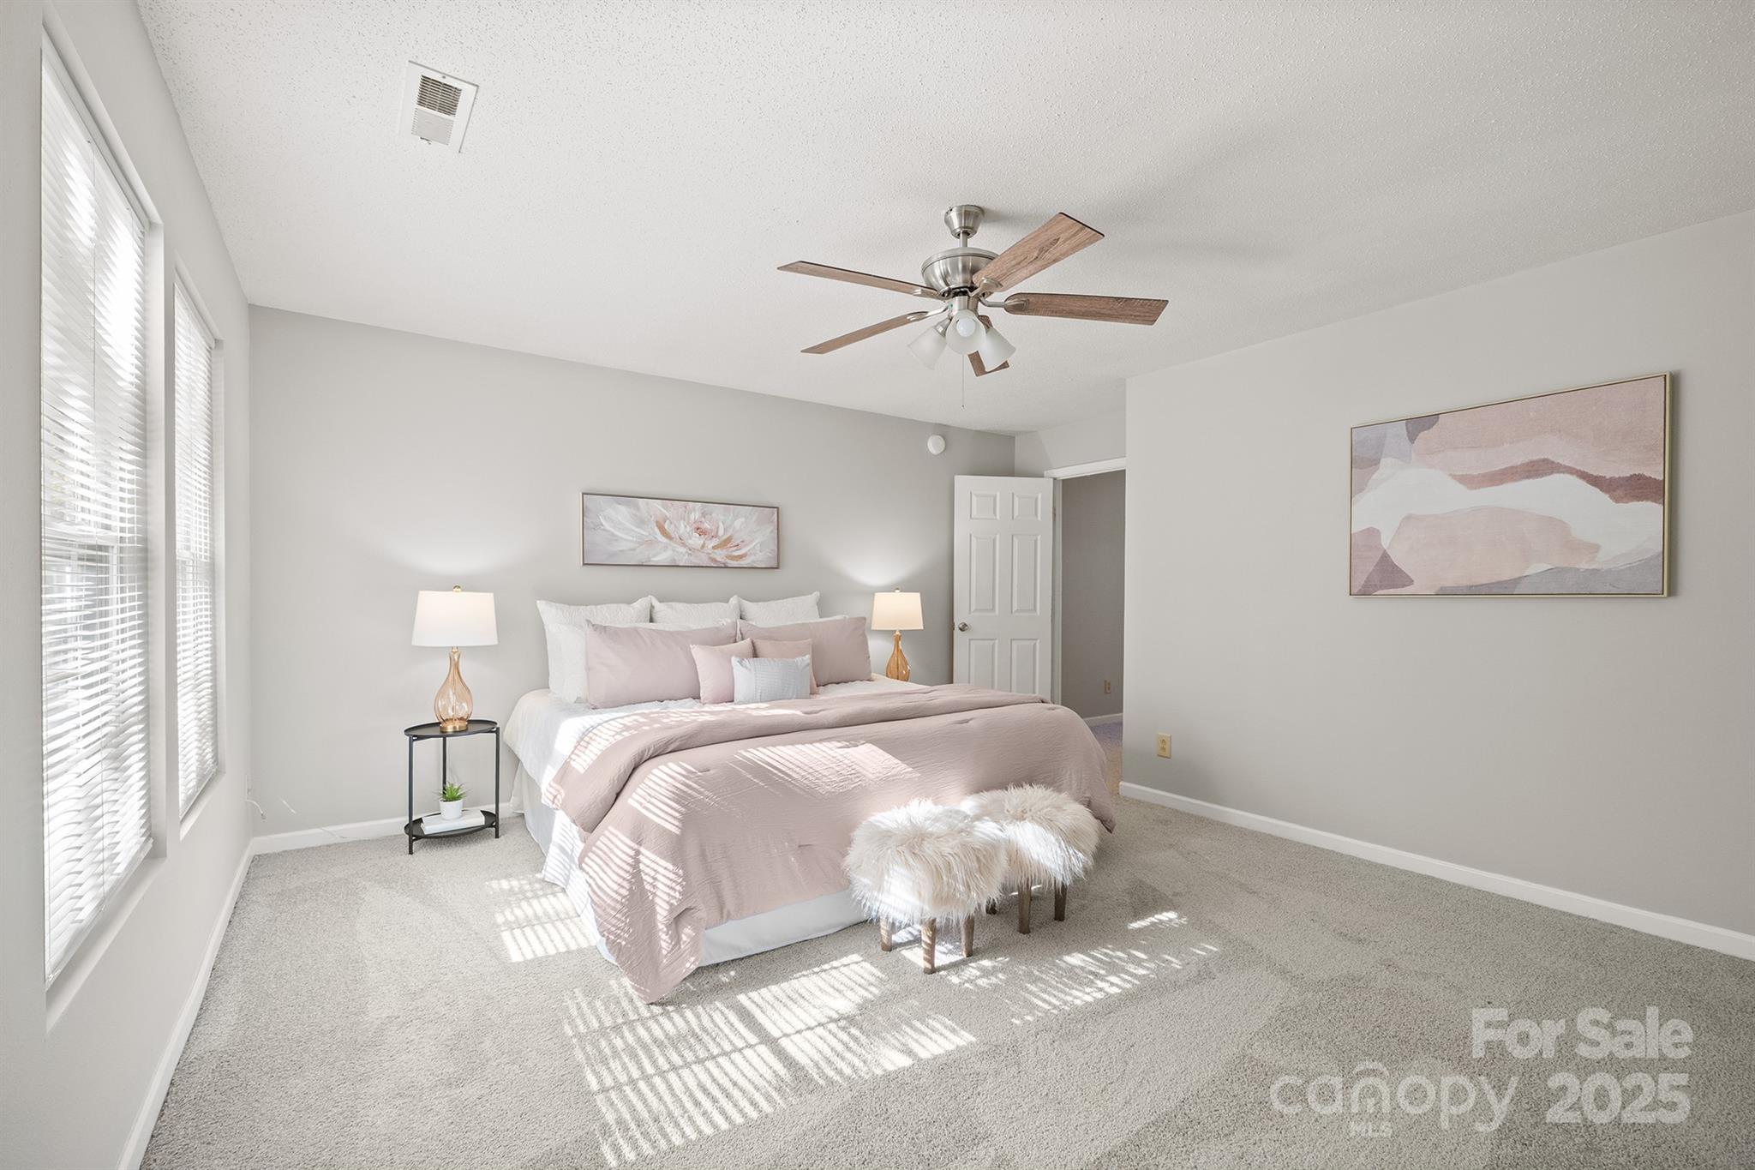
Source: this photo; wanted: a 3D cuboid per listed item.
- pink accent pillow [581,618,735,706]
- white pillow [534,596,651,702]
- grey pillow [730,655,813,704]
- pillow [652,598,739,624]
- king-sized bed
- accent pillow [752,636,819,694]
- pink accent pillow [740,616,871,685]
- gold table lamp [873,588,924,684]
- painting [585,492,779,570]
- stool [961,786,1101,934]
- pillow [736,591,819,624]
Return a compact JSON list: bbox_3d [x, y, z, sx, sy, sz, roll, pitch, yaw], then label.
[{"bbox_3d":[-1.087,0.384,3.771,0.810,0.440,0.180,0,-17,-36],"label":"pink accent pillow"},{"bbox_3d":[-1.509,0.339,3.932,0.600,0.540,0.180,0,-15,-36],"label":"white pillow"},{"bbox_3d":[-0.561,0.496,3.951,0.470,0.270,0.130,0,-18,-36],"label":"grey pillow"},{"bbox_3d":[-1.056,0.328,4.249,0.570,0.520,0.180,0,-15,-36],"label":"pillow"},{"bbox_3d":[-0.475,0.903,3.558,2.120,0.620,2.090,0,0,-36],"label":"king-sized bed"},{"bbox_3d":[-0.553,0.435,3.971,0.400,0.360,0.130,0,-18,-36],"label":"accent pillow"},{"bbox_3d":[-0.437,0.406,4.497,0.880,0.430,0.170,0,-17,-36],"label":"pink accent pillow"},{"bbox_3d":[0.137,0.364,5.014,0.352,0.684,0.352,0,0,0],"label":"gold table lamp"},{"bbox_3d":[-1.129,-0.301,4.392,1.220,0.405,0.035,0,0,-36],"label":"painting"},{"bbox_3d":[0.542,0.988,2.718,0.480,0.470,0.480,0,0,0],"label":"stool"},{"bbox_3d":[-0.619,0.323,4.565,0.580,0.520,0.180,0,-15,-36],"label":"pillow"}]

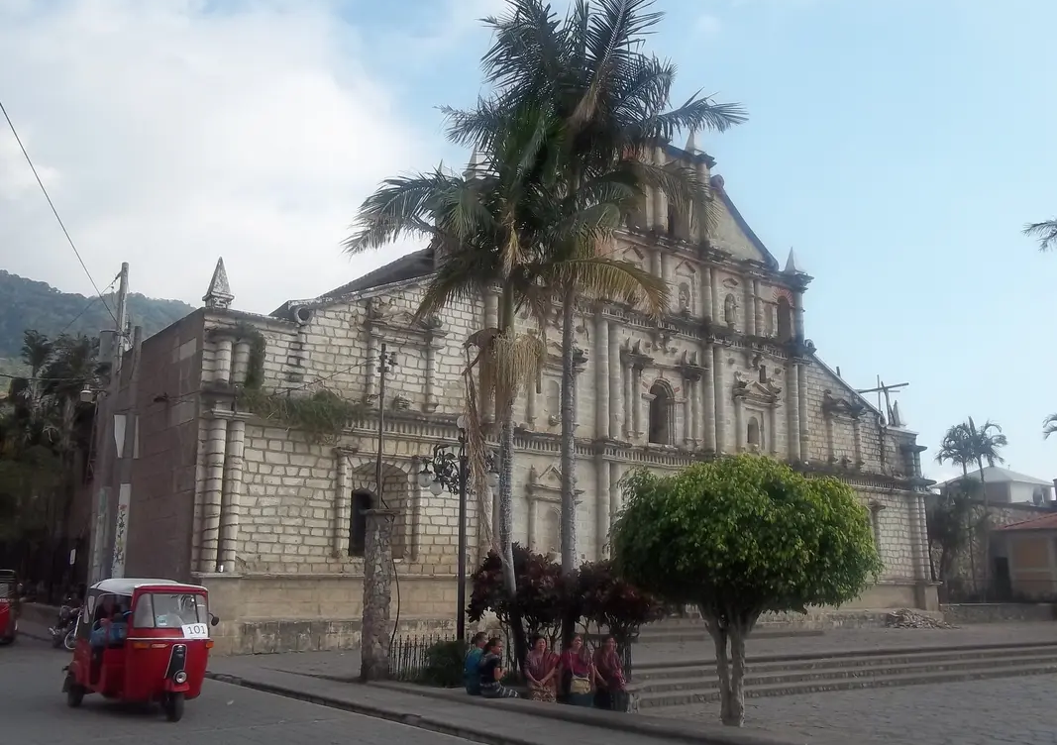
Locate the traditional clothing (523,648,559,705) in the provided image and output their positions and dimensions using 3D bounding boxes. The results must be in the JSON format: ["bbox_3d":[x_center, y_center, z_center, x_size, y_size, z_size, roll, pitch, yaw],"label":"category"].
[{"bbox_3d":[0.203,4.249,13.508,0.500,0.820,0.580,2,-12,-7],"label":"traditional clothing"}]

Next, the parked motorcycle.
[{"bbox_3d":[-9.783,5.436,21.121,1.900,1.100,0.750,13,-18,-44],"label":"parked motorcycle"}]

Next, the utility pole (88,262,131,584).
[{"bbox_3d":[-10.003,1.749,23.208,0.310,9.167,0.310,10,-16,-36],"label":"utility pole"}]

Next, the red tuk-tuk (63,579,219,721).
[{"bbox_3d":[-5.002,3.611,12.936,1.300,1.700,2.620,10,-16,-39],"label":"red tuk-tuk"}]

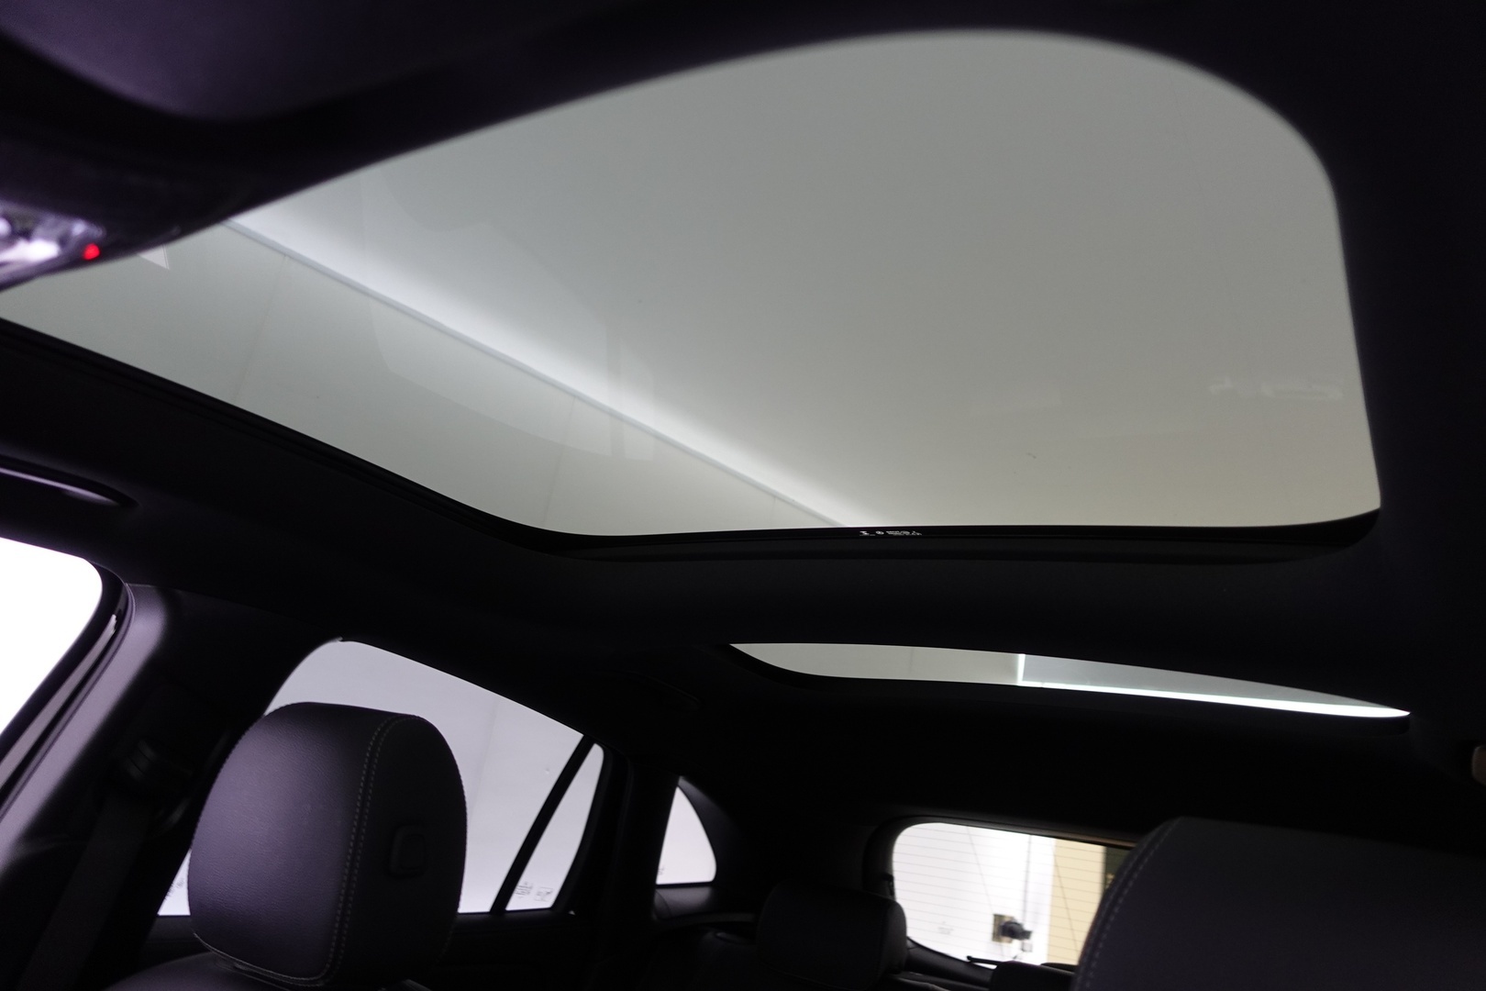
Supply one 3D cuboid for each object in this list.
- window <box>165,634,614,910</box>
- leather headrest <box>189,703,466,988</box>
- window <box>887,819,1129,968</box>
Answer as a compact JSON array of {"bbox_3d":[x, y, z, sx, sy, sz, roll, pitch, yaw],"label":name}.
[{"bbox_3d":[-0.392,0.400,1.316,0.060,0.330,0.620,23,-5,39],"label":"window"},{"bbox_3d":[-0.371,0.298,0.885,0.265,0.210,0.125,-2,-21,35],"label":"leather headrest"},{"bbox_3d":[0.717,0.780,1.778,0.960,0.330,0.080,-2,13,35],"label":"window"}]

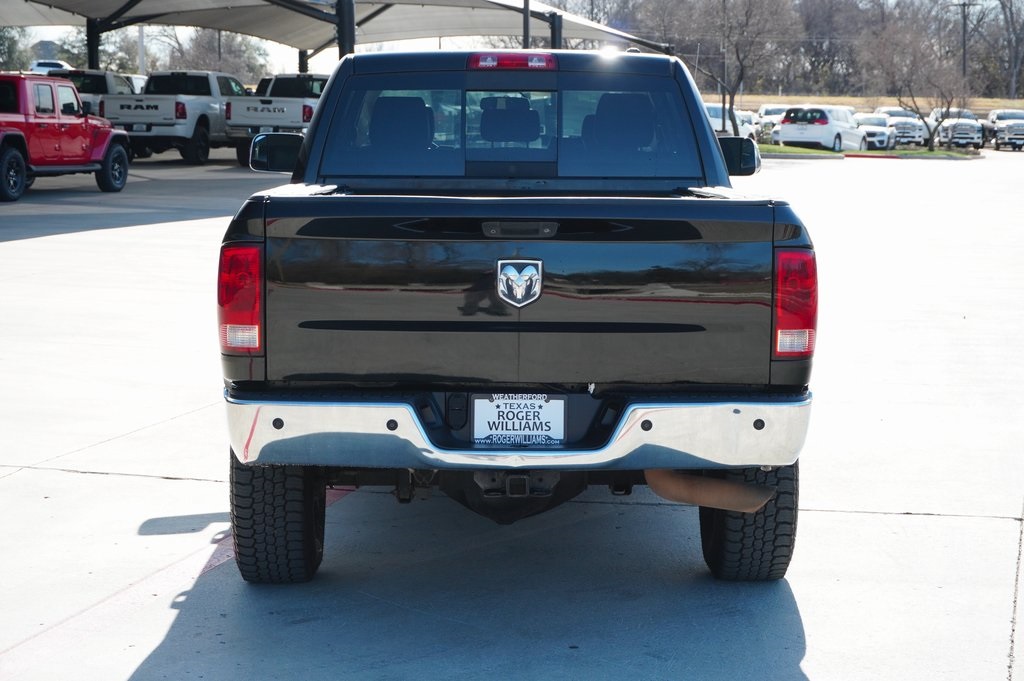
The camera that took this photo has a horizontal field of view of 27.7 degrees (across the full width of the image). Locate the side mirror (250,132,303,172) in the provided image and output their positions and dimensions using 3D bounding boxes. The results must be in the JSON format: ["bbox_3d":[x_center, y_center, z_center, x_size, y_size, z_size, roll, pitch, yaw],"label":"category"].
[{"bbox_3d":[-1.199,-0.964,10.674,0.310,0.215,0.190,0,7,-1],"label":"side mirror"}]

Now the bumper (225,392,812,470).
[{"bbox_3d":[0.018,0.269,6.725,1.920,0.228,0.380,0,7,-1],"label":"bumper"}]

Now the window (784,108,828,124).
[{"bbox_3d":[11.034,-8.429,78.000,1.500,0.550,0.250,4,8,27],"label":"window"}]

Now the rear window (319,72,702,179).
[{"bbox_3d":[-0.004,-0.933,9.003,1.660,0.465,0.090,0,-8,-1],"label":"rear window"}]

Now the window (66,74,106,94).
[{"bbox_3d":[-9.716,-5.738,46.500,1.550,0.460,0.180,2,7,14],"label":"window"}]

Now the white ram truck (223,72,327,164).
[{"bbox_3d":[-4.315,-4.968,46.515,2.150,2.000,6.060,2,7,16],"label":"white ram truck"}]

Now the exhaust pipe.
[{"bbox_3d":[0.687,0.522,7.218,0.460,0.145,0.200,3,7,20],"label":"exhaust pipe"}]

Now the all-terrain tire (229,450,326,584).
[{"bbox_3d":[-0.855,0.481,7.755,0.290,0.850,0.850,0,7,-1],"label":"all-terrain tire"}]

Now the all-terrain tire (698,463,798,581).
[{"bbox_3d":[0.912,0.486,8.023,0.300,0.850,0.850,0,7,-1],"label":"all-terrain tire"}]

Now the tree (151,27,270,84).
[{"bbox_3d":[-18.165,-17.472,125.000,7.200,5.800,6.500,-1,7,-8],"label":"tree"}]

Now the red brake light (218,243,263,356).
[{"bbox_3d":[-0.869,-0.141,6.759,0.165,0.370,0.200,0,7,-1],"label":"red brake light"}]

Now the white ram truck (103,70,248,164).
[{"bbox_3d":[-7.380,-5.120,47.800,2.060,2.050,6.070,2,7,12],"label":"white ram truck"}]

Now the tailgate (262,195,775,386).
[{"bbox_3d":[0.022,-0.172,6.922,1.680,0.625,0.100,0,7,-1],"label":"tailgate"}]

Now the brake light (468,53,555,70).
[{"bbox_3d":[0.003,-1.217,9.051,0.390,0.080,0.070,0,7,-1],"label":"brake light"}]

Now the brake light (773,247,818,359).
[{"bbox_3d":[0.940,-0.128,6.966,0.148,0.365,0.160,0,7,-1],"label":"brake light"}]

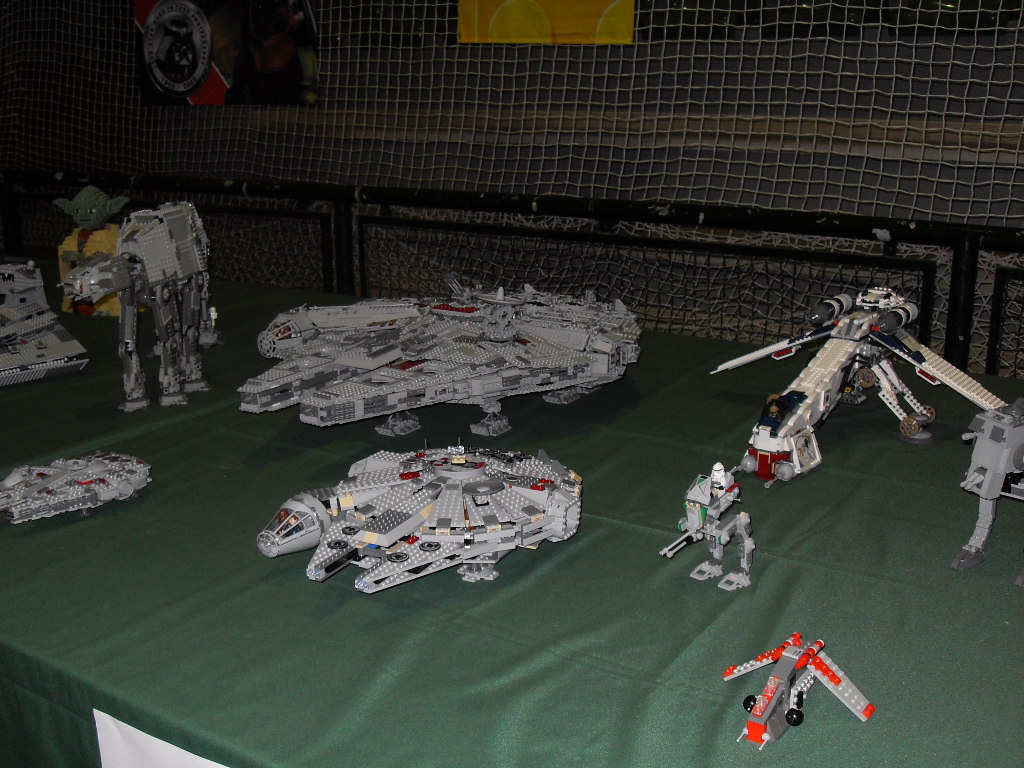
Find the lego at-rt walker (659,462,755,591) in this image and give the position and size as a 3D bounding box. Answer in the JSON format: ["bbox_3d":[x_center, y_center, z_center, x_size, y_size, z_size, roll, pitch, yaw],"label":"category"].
[{"bbox_3d":[0.211,0.160,1.205,0.145,0.141,0.066,-12,18,-42],"label":"lego at-rt walker"}]

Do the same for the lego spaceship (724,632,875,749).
[{"bbox_3d":[0.236,0.265,0.953,0.132,0.054,0.148,9,16,33],"label":"lego spaceship"}]

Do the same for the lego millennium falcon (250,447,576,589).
[{"bbox_3d":[-0.084,0.147,1.313,0.295,0.117,0.402,7,15,28],"label":"lego millennium falcon"}]

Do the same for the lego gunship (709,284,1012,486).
[{"bbox_3d":[0.514,-0.016,1.773,0.475,0.218,0.590,9,16,33],"label":"lego gunship"}]

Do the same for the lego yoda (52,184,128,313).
[{"bbox_3d":[-1.118,-0.363,2.962,0.240,0.338,0.165,5,14,19],"label":"lego yoda"}]

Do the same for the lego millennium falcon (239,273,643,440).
[{"bbox_3d":[-0.129,-0.068,2.005,0.580,0.210,0.845,9,16,33],"label":"lego millennium falcon"}]

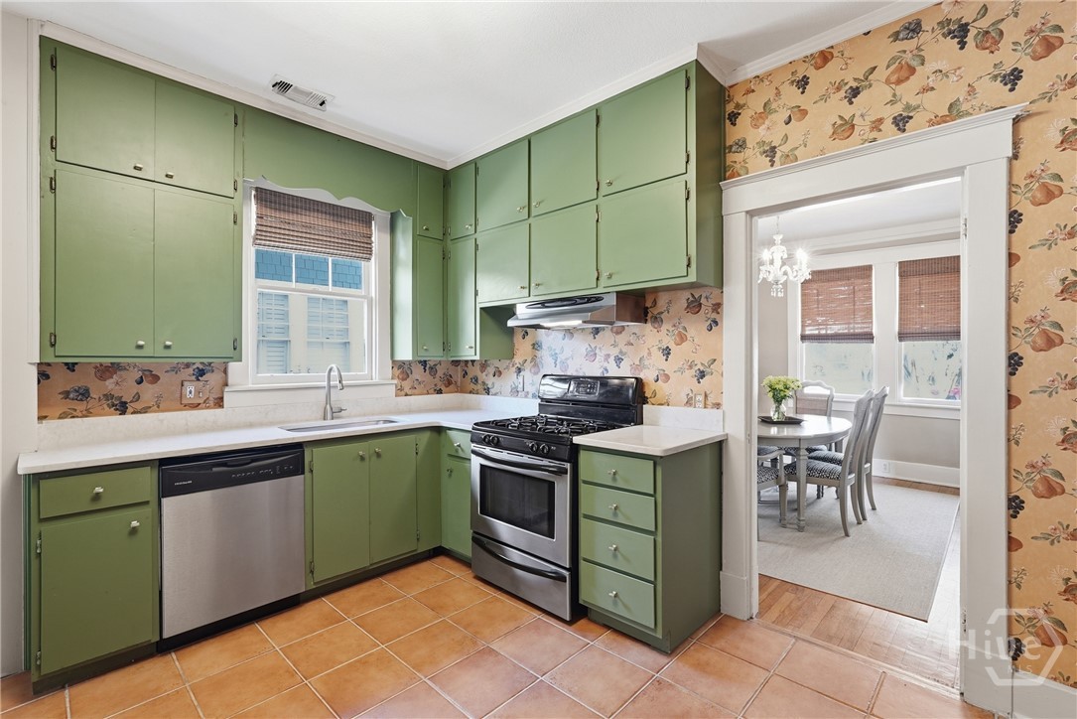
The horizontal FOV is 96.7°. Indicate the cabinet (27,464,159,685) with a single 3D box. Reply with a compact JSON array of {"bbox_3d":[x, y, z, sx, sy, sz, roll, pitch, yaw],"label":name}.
[{"bbox_3d":[-1.976,0.869,2.124,0.571,0.884,0.390,0,0,44],"label":"cabinet"}]

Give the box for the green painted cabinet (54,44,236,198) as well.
[{"bbox_3d":[-2.002,-1.145,2.474,0.300,0.520,0.704,0,0,43],"label":"green painted cabinet"}]

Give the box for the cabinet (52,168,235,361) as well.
[{"bbox_3d":[-1.985,-0.416,2.440,0.303,0.844,0.723,0,0,43],"label":"cabinet"}]

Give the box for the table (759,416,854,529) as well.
[{"bbox_3d":[2.139,0.933,4.240,1.010,0.740,1.760,0,0,43],"label":"table"}]

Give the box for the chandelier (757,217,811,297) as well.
[{"bbox_3d":[2.105,-0.938,4.204,0.550,0.740,0.550,0,0,43],"label":"chandelier"}]

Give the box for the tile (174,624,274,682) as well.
[{"bbox_3d":[-1.416,1.313,2.156,0.330,0.010,0.330,0,0,43],"label":"tile"}]

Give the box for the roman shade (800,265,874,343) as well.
[{"bbox_3d":[3.474,-0.627,5.598,0.733,0.867,0.067,0,0,44],"label":"roman shade"}]

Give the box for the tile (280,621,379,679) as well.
[{"bbox_3d":[-0.942,1.312,2.171,0.331,0.010,0.331,0,0,44],"label":"tile"}]

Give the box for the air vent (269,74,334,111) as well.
[{"bbox_3d":[-1.294,-1.441,2.619,0.179,0.020,0.297,0,0,43],"label":"air vent"}]

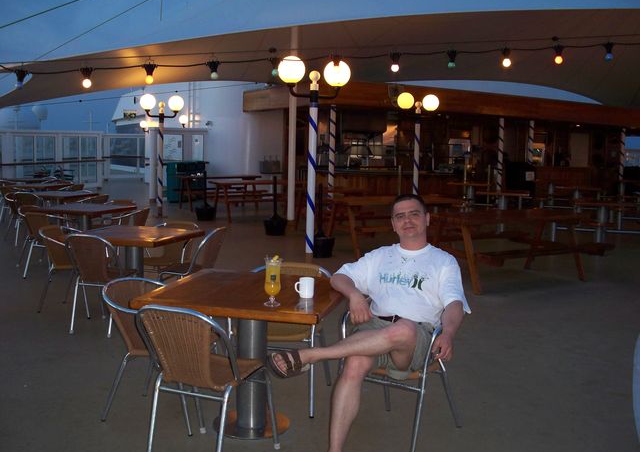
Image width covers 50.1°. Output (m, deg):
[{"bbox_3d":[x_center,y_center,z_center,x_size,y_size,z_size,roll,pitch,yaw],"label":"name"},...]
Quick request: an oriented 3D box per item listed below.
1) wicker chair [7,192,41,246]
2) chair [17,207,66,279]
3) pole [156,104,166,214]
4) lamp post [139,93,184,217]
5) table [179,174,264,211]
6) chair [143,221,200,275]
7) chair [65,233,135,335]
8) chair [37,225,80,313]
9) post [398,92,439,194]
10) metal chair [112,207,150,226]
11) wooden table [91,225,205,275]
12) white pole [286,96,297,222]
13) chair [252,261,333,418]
[{"bbox_3d":[-4.156,-0.099,9.958,0.540,0.780,0.570,3,6,11],"label":"wicker chair"},{"bbox_3d":[-3.004,0.192,7.519,0.540,0.770,0.570,4,7,24],"label":"chair"},{"bbox_3d":[-3.383,-1.400,14.509,0.130,2.450,0.130,1,6,0],"label":"pole"},{"bbox_3d":[-3.377,-1.490,14.535,0.960,2.600,0.330,-1,7,-20],"label":"lamp post"},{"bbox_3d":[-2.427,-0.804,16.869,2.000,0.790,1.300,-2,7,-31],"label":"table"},{"bbox_3d":[-1.400,0.377,6.319,0.530,0.750,0.570,3,6,12],"label":"chair"},{"bbox_3d":[-1.741,0.434,5.551,0.470,0.785,0.560,3,6,13],"label":"chair"},{"bbox_3d":[-2.183,0.390,6.134,0.580,0.740,0.560,3,6,14],"label":"chair"},{"bbox_3d":[1.857,-1.225,13.239,0.940,2.660,0.330,-2,7,-34],"label":"post"},{"bbox_3d":[-2.205,0.189,7.950,0.570,0.750,0.530,3,6,17],"label":"metal chair"},{"bbox_3d":[-1.584,0.428,5.751,0.900,0.740,0.900,3,6,13],"label":"wooden table"},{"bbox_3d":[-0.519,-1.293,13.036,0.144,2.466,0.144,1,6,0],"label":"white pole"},{"bbox_3d":[-0.206,0.644,4.081,0.530,0.750,0.570,3,6,11],"label":"chair"}]

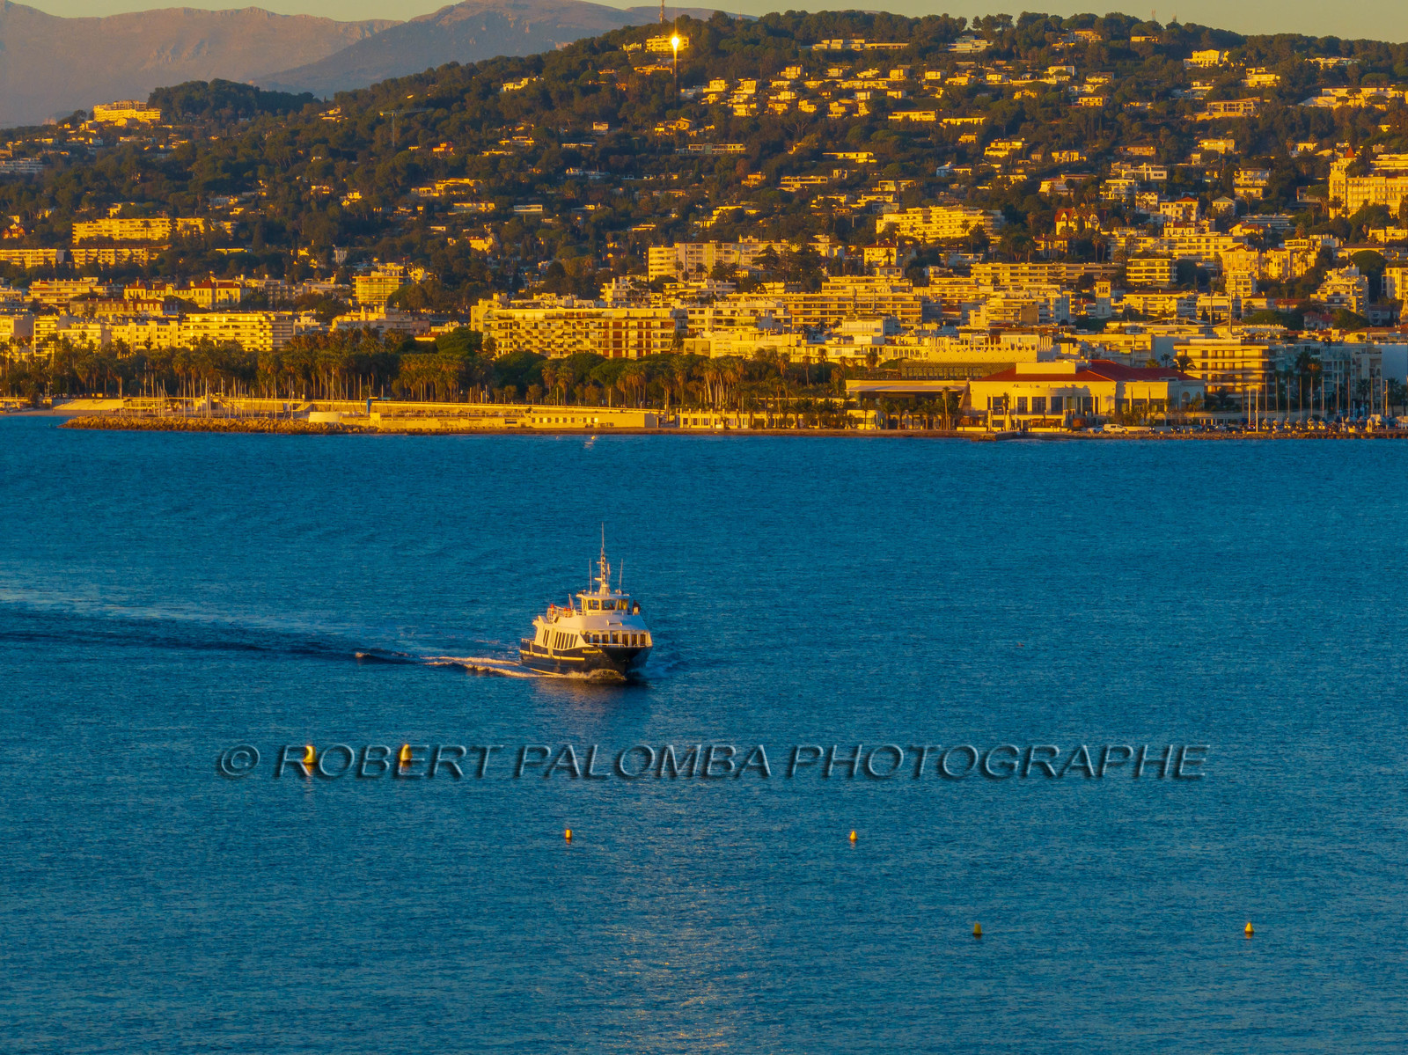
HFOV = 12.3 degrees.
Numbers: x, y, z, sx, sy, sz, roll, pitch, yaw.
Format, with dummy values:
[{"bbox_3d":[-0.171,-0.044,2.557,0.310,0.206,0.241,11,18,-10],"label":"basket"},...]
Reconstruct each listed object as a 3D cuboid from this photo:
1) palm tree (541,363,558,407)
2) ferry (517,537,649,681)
[{"bbox_3d":[-41.313,-38.380,1750.000,4.700,11.500,4.700,0,2,0],"label":"palm tree"},{"bbox_3d":[-10.075,6.587,585.000,6.700,12.400,20.500,-1,2,-20],"label":"ferry"}]

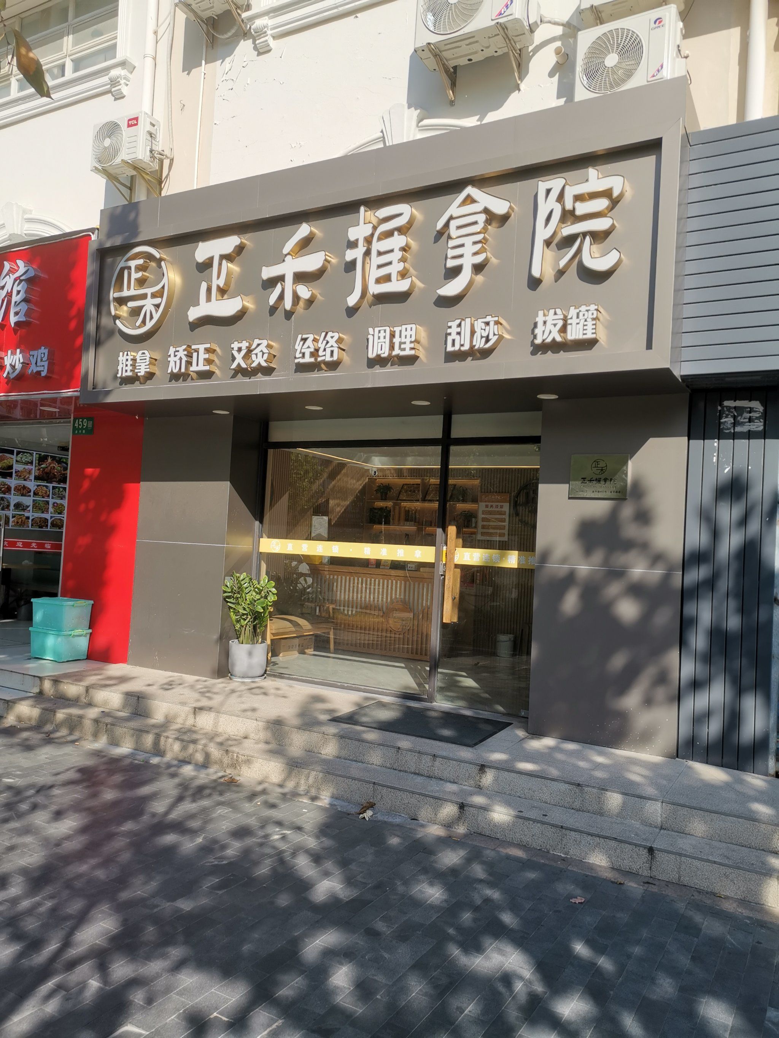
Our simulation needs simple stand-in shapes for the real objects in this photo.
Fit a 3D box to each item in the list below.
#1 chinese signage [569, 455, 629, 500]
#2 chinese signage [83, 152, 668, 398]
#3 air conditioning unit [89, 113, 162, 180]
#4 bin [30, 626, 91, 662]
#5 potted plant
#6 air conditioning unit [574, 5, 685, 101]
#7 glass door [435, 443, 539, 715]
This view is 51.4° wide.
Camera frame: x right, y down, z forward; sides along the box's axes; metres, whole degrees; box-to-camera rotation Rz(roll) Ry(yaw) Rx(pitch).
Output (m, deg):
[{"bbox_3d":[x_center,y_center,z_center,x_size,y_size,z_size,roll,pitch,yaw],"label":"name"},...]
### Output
[{"bbox_3d":[1.465,-0.298,5.682,0.410,0.310,0.030,2,-2,30],"label":"chinese signage"},{"bbox_3d":[-0.509,-1.702,6.051,4.880,1.280,0.130,2,-2,30],"label":"chinese signage"},{"bbox_3d":[-2.793,-3.954,8.608,0.750,0.500,0.260,2,-2,30],"label":"air conditioning unit"},{"bbox_3d":[-3.273,1.246,8.075,0.470,0.290,0.380,2,-2,30],"label":"bin"},{"bbox_3d":[-1.316,0.987,7.534,0.480,0.980,0.460,3,-2,0],"label":"potted plant"},{"bbox_3d":[1.791,-3.348,6.004,0.720,0.560,0.320,2,-2,30],"label":"air conditioning unit"},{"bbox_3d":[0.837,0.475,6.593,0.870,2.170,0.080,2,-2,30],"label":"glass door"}]

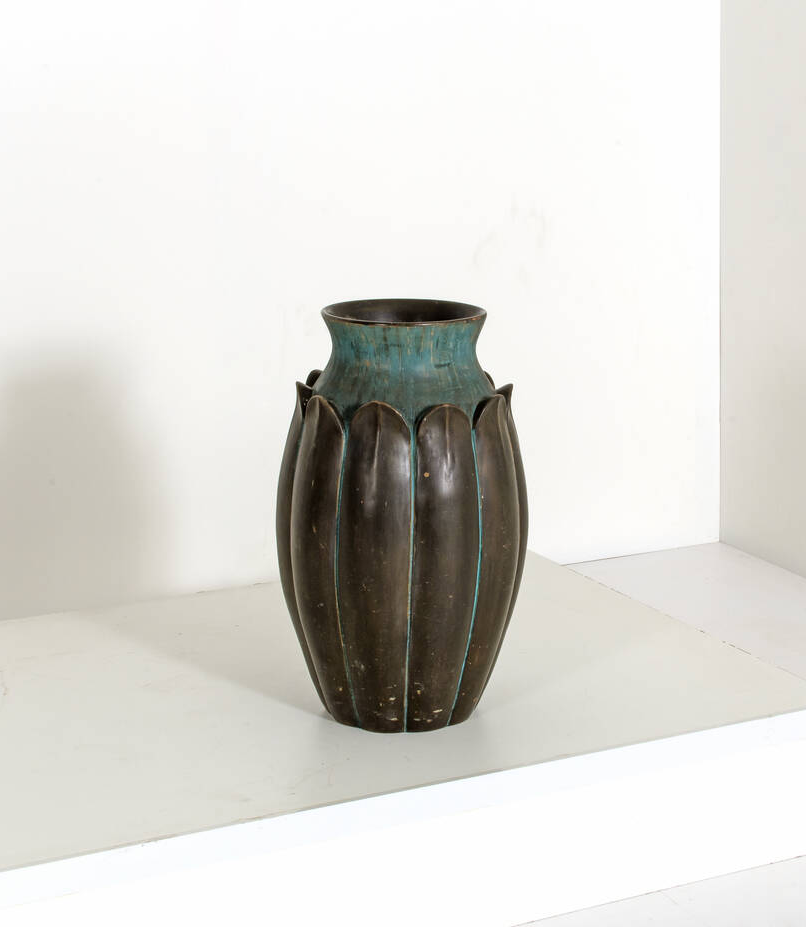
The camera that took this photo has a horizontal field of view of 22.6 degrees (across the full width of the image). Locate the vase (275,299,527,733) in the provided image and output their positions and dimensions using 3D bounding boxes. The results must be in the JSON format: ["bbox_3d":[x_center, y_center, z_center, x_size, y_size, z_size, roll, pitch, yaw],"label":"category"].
[{"bbox_3d":[0.000,0.053,2.069,0.257,0.420,0.257,0,13,0],"label":"vase"}]

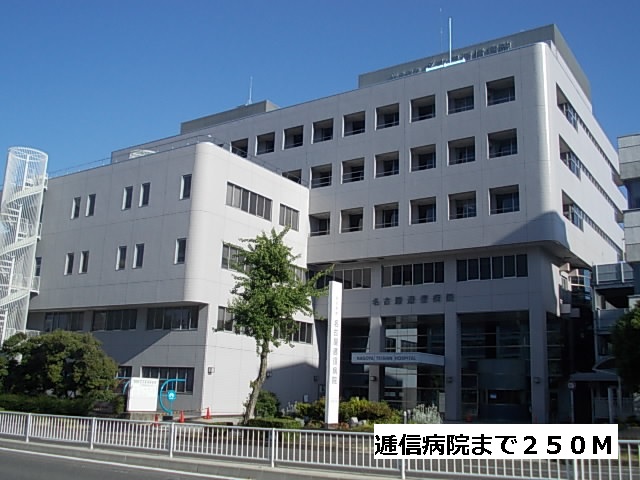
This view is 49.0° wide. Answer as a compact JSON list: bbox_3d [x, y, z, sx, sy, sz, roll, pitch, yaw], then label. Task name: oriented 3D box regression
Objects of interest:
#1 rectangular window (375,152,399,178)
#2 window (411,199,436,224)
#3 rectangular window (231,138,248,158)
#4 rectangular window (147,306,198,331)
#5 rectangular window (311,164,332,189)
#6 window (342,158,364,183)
[{"bbox_3d":[5.007,-5.532,51.901,1.966,1.778,0.300,-7,-16,34],"label":"rectangular window"},{"bbox_3d":[7.273,-1.978,49.173,2.015,1.812,0.300,-7,-16,33],"label":"window"},{"bbox_3d":[-6.977,-7.798,61.243,1.940,1.734,0.300,-7,-16,34],"label":"rectangular window"},{"bbox_3d":[-9.611,5.171,45.933,4.678,1.503,0.150,-7,-16,33],"label":"rectangular window"},{"bbox_3d":[0.212,-4.968,55.503,1.905,1.758,0.300,-7,-16,34],"label":"rectangular window"},{"bbox_3d":[2.639,-5.258,53.883,1.918,1.758,0.300,-7,-16,34],"label":"window"}]

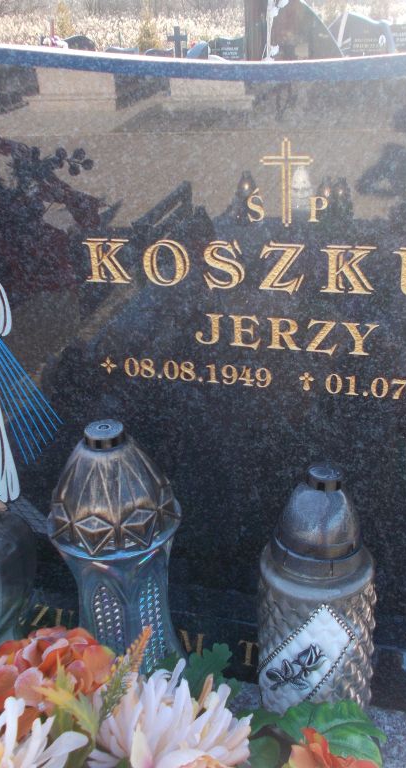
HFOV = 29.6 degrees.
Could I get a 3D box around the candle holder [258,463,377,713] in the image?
[{"bbox_3d":[0.106,0.218,0.701,0.111,0.325,0.111,12,29,30],"label":"candle holder"}]

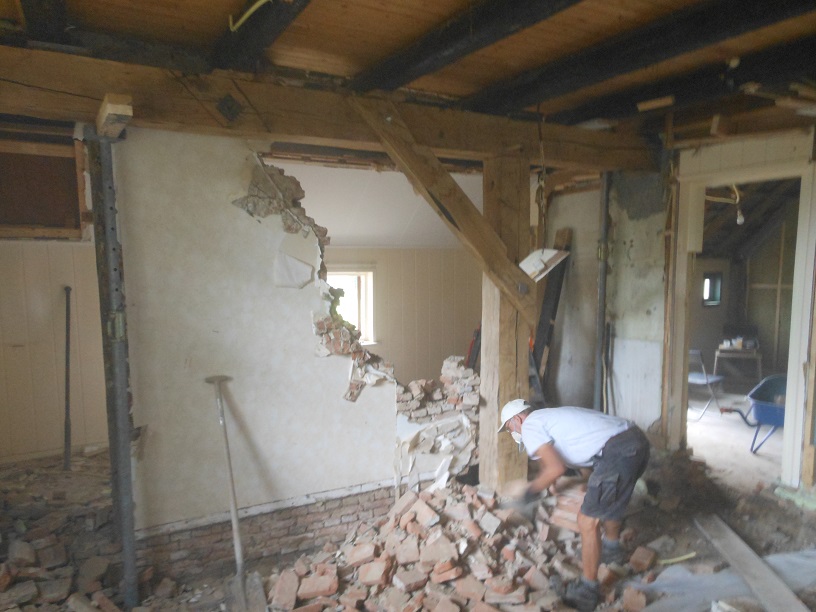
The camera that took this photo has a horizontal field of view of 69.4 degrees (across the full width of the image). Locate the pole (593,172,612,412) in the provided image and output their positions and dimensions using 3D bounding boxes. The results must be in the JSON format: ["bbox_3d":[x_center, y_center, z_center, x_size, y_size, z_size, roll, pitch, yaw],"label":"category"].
[{"bbox_3d":[1.518,0.130,4.615,0.095,2.323,0.095,-3,6,-28],"label":"pole"}]

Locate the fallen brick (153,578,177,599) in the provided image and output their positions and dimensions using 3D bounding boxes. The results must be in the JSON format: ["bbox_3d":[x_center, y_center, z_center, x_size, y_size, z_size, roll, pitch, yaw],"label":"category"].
[{"bbox_3d":[-1.279,1.482,3.103,0.115,0.065,0.100,-3,6,-28],"label":"fallen brick"}]

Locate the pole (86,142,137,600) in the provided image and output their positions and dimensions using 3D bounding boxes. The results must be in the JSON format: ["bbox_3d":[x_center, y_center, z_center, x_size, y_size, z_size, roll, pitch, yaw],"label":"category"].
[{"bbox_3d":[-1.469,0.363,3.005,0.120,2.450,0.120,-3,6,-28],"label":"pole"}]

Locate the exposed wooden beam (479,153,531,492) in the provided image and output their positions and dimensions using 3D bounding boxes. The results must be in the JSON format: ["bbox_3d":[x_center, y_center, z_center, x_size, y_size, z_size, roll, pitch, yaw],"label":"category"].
[{"bbox_3d":[0.695,0.163,4.188,0.265,2.379,0.220,-3,6,-28],"label":"exposed wooden beam"}]

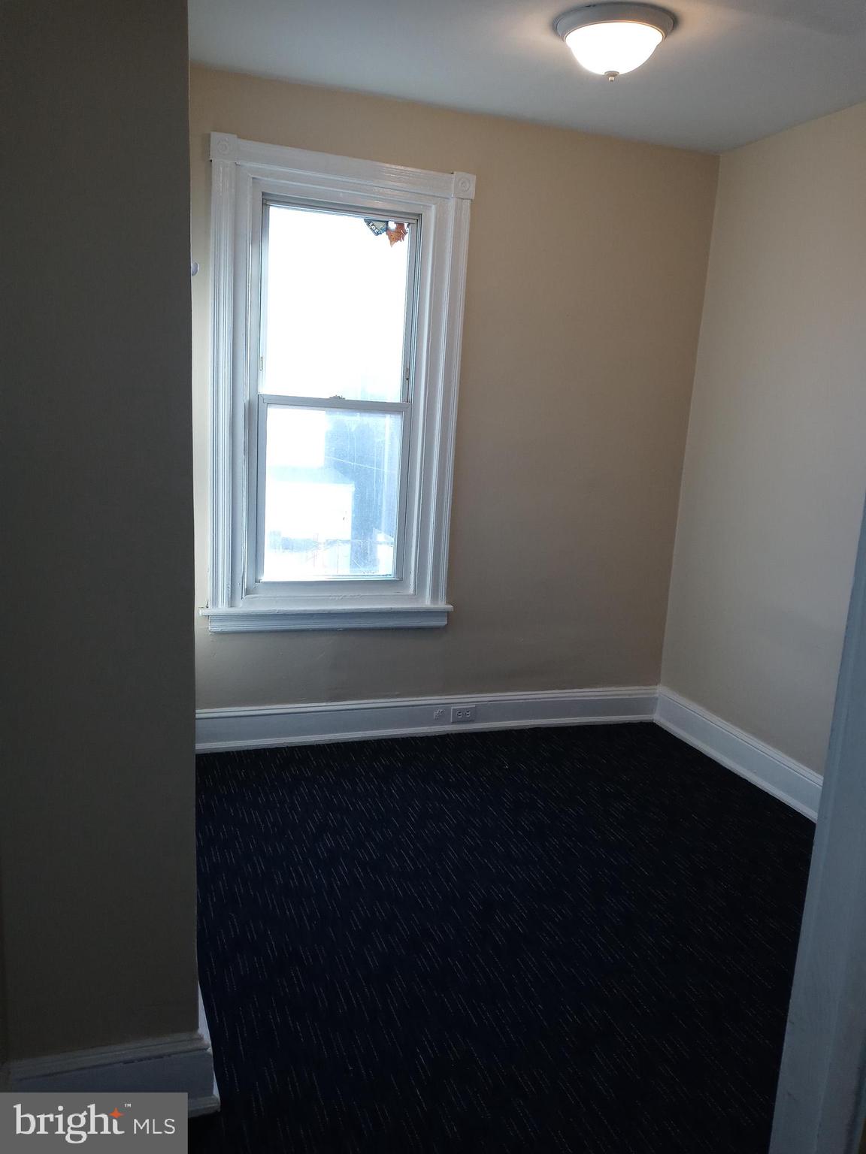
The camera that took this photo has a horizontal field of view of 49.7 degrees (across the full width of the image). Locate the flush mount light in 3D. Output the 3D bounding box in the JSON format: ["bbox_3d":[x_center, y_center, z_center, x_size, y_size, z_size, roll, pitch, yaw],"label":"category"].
[{"bbox_3d":[0.514,-1.500,2.679,0.344,0.138,0.344,3,11,-1],"label":"flush mount light"}]

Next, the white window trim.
[{"bbox_3d":[-0.363,-0.668,3.563,1.014,1.780,0.105,-1,12,-19],"label":"white window trim"}]

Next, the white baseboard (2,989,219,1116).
[{"bbox_3d":[-0.627,0.972,1.845,0.389,0.167,0.140,-1,12,-19],"label":"white baseboard"}]

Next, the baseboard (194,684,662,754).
[{"bbox_3d":[0.027,0.594,3.958,2.173,0.176,0.040,-1,12,-19],"label":"baseboard"}]

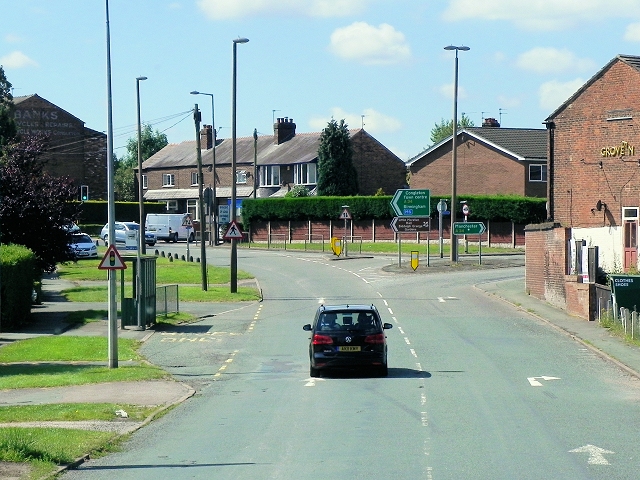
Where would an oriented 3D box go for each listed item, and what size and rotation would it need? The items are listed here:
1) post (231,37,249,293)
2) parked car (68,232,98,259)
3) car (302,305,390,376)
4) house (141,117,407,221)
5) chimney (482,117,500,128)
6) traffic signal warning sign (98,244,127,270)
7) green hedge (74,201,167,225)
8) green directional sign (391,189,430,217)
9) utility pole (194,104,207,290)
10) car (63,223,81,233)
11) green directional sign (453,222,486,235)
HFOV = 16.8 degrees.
[{"bbox_3d":[-2.980,-2.820,82.000,0.670,9.700,0.300,0,2,0],"label":"post"},{"bbox_3d":[-14.200,0.300,127.000,1.770,1.460,4.250,0,2,-14],"label":"parked car"},{"bbox_3d":[0.650,2.230,50.200,1.900,1.650,4.400,0,2,1],"label":"car"},{"bbox_3d":[-4.191,-4.468,159.832,7.200,8.900,25.000,-1,1,-36],"label":"house"},{"bbox_3d":[11.654,-7.883,147.000,1.200,0.950,0.800,-1,1,-39],"label":"chimney"},{"bbox_3d":[-5.007,0.423,52.300,0.680,0.600,0.050,0,1,-1],"label":"traffic signal warning sign"},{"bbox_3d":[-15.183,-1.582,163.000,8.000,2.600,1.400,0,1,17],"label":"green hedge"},{"bbox_3d":[4.754,-1.939,114.000,2.070,1.420,0.060,0,1,2],"label":"green directional sign"},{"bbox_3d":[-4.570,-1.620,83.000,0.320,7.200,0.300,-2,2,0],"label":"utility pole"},{"bbox_3d":[-17.400,-0.420,149.000,1.760,1.500,4.300,0,2,-11],"label":"car"},{"bbox_3d":[7.570,-0.564,109.000,1.660,0.640,0.060,0,2,3],"label":"green directional sign"}]

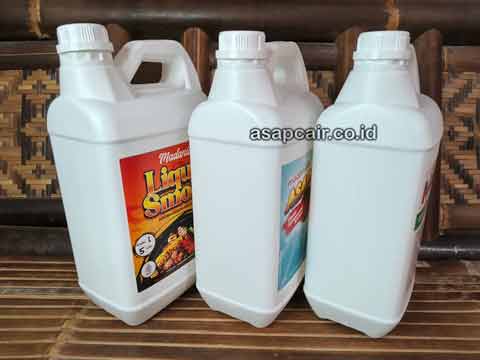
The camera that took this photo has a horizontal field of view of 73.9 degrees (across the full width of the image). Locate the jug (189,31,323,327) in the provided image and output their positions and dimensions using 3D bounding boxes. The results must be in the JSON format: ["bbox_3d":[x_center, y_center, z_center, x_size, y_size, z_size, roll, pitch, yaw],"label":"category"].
[{"bbox_3d":[0.033,-0.005,0.401,0.115,0.320,0.182,12,23,30],"label":"jug"}]

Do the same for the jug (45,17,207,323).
[{"bbox_3d":[-0.108,-0.007,0.399,0.118,0.314,0.187,13,21,32],"label":"jug"}]

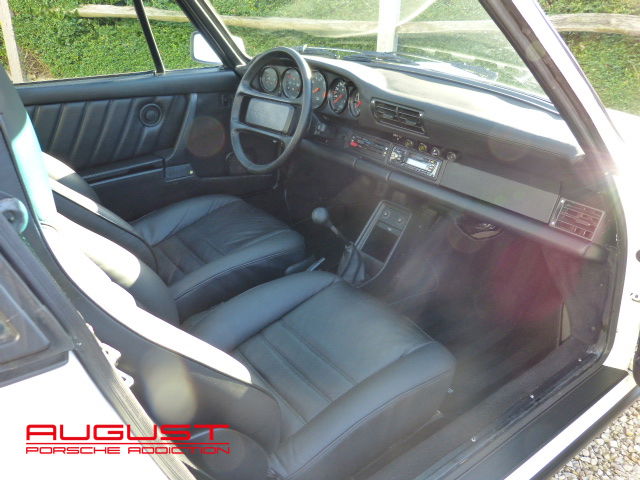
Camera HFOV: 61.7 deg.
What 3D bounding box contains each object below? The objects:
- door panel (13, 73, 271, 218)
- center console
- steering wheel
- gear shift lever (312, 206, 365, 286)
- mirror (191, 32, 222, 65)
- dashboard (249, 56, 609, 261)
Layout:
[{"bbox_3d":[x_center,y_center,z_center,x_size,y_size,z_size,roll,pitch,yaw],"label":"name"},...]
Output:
[{"bbox_3d":[-0.595,-0.263,1.736,1.060,0.520,0.120,-19,31,-34],"label":"door panel"},{"bbox_3d":[0.158,0.006,1.595,0.220,0.200,0.125,-19,31,-34],"label":"center console"},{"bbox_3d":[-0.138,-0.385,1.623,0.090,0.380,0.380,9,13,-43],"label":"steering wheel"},{"bbox_3d":[0.055,0.017,1.513,0.190,0.290,0.095,-19,31,-34],"label":"gear shift lever"},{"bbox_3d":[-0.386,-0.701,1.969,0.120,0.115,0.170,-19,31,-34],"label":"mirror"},{"bbox_3d":[0.303,-0.352,1.572,0.360,0.340,1.280,-19,31,-34],"label":"dashboard"}]

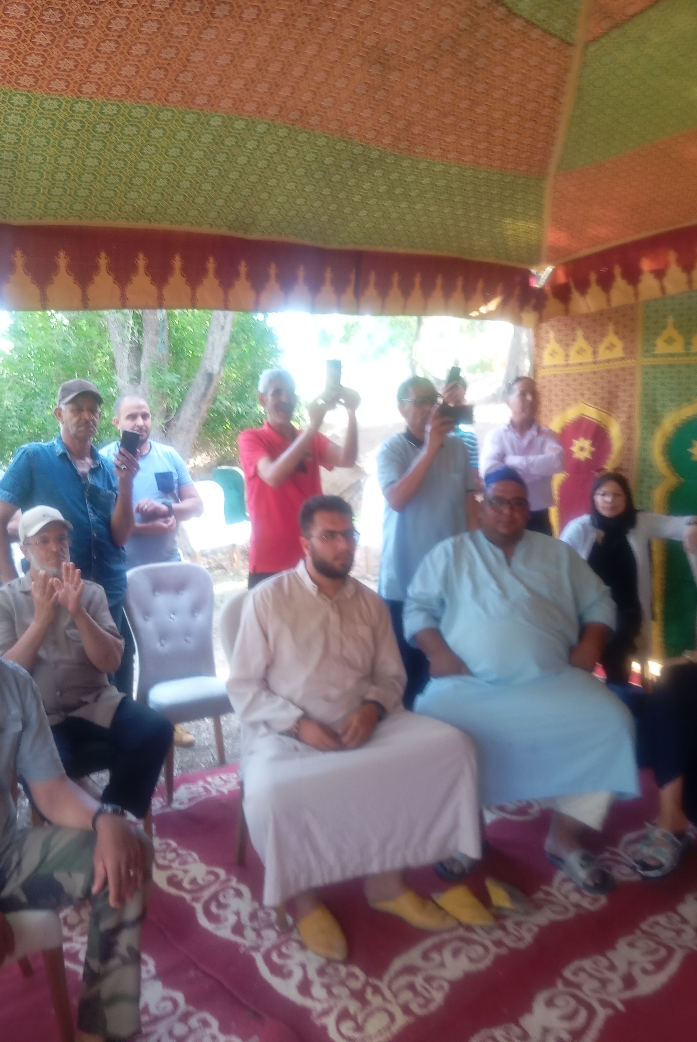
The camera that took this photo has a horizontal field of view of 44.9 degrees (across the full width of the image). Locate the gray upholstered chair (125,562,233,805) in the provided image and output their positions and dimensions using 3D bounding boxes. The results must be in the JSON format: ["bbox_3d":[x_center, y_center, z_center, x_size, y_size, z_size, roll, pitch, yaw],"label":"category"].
[{"bbox_3d":[-0.700,0.685,3.751,0.470,0.930,0.570,-3,6,-25],"label":"gray upholstered chair"}]

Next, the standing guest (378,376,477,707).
[{"bbox_3d":[0.336,0.268,3.548,0.470,1.710,0.380,-4,8,-15],"label":"standing guest"}]

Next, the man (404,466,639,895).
[{"bbox_3d":[0.600,0.510,3.162,0.800,1.390,0.840,0,5,-5],"label":"man"}]

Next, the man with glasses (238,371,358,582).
[{"bbox_3d":[-0.191,0.236,3.682,0.480,1.780,0.500,-6,9,-28],"label":"man with glasses"}]

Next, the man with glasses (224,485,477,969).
[{"bbox_3d":[-0.020,0.583,2.757,0.630,1.320,0.830,-3,6,-27],"label":"man with glasses"}]

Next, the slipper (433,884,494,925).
[{"bbox_3d":[0.376,1.210,2.699,0.097,0.065,0.240,-7,9,-30],"label":"slipper"}]

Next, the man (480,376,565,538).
[{"bbox_3d":[0.882,0.152,4.261,0.470,1.710,0.310,-4,8,-10],"label":"man"}]

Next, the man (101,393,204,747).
[{"bbox_3d":[-0.921,0.242,4.123,0.510,1.710,0.360,-4,8,-10],"label":"man"}]

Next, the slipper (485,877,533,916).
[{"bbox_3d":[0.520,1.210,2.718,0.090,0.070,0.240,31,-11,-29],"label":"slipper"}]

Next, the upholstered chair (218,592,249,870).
[{"bbox_3d":[-0.120,0.749,2.953,0.500,0.950,0.580,-6,8,-26],"label":"upholstered chair"}]

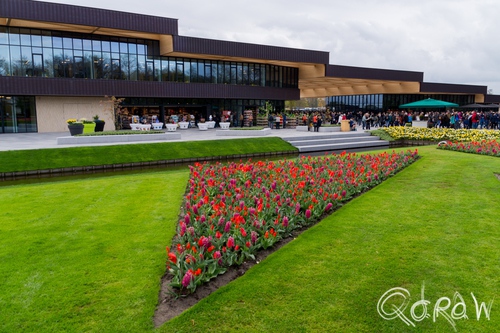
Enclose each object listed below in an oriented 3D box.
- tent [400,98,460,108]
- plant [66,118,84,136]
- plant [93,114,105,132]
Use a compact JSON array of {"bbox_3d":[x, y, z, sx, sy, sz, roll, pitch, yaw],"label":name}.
[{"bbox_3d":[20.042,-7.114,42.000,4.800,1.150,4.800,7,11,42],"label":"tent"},{"bbox_3d":[-14.645,-3.294,31.500,1.400,1.420,1.350,-4,9,-25],"label":"plant"},{"bbox_3d":[-14.529,-4.129,36.000,1.150,1.580,1.150,-4,9,-22],"label":"plant"}]

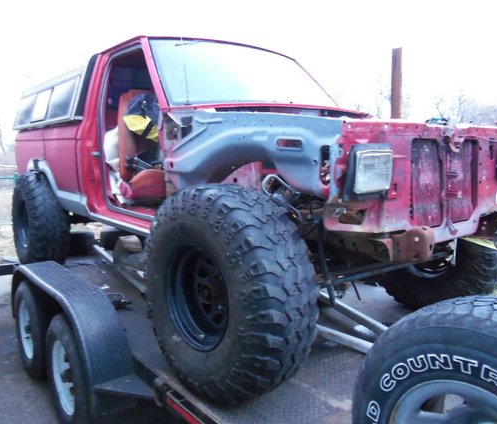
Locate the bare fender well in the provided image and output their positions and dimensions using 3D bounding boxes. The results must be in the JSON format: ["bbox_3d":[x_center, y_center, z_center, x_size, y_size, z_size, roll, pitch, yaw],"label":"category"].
[{"bbox_3d":[0.031,-0.259,2.043,0.300,0.400,1.040,-7,10,-38],"label":"bare fender well"}]

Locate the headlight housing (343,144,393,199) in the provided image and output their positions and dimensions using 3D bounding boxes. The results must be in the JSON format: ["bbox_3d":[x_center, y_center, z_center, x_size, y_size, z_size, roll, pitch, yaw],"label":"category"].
[{"bbox_3d":[0.403,-0.138,1.600,0.215,0.178,0.105,-7,10,-38],"label":"headlight housing"}]

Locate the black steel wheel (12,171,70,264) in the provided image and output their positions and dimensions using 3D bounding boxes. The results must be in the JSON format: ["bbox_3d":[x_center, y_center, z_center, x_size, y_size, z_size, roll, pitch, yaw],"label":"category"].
[{"bbox_3d":[-1.890,0.074,4.155,0.302,0.870,0.870,-7,10,-38],"label":"black steel wheel"}]

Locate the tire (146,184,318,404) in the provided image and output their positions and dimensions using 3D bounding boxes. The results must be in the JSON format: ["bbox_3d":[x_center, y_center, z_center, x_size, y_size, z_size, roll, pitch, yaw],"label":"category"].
[{"bbox_3d":[-0.114,0.337,1.919,0.302,0.870,0.870,-2,7,-41],"label":"tire"}]

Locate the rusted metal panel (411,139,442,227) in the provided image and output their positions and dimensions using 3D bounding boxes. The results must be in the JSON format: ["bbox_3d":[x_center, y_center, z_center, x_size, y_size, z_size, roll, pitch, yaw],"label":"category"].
[{"bbox_3d":[0.753,-0.125,1.934,0.240,0.370,0.040,-7,10,-38],"label":"rusted metal panel"}]

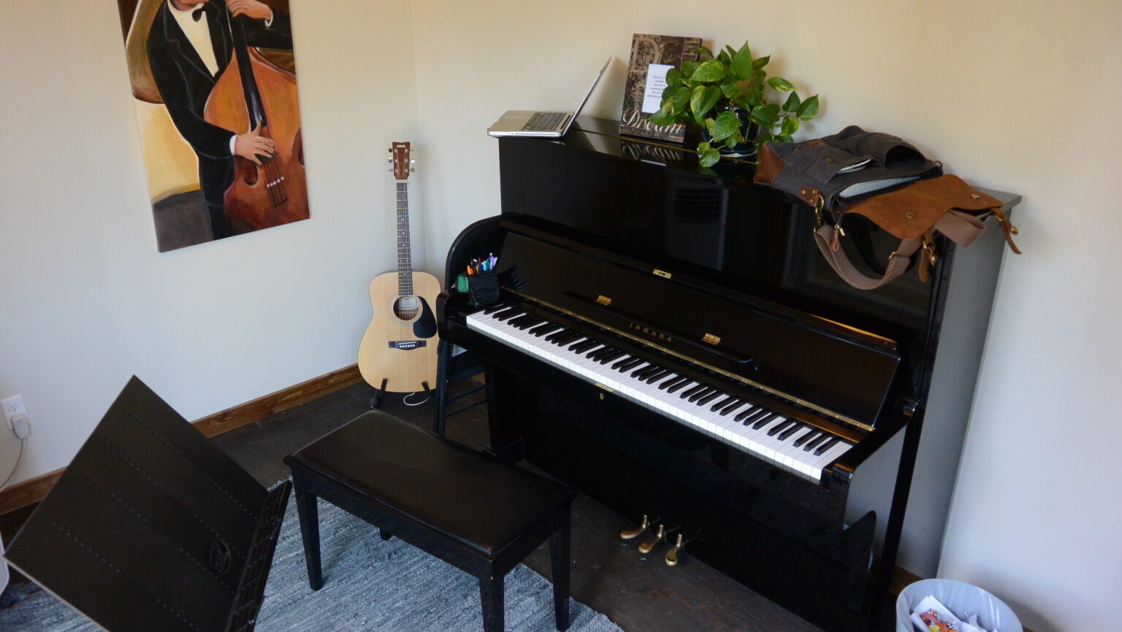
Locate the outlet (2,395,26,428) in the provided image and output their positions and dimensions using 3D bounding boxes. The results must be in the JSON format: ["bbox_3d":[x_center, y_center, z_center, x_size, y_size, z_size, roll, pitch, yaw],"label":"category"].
[{"bbox_3d":[-1.831,0.325,2.826,0.012,0.115,0.070,21,30,39],"label":"outlet"}]

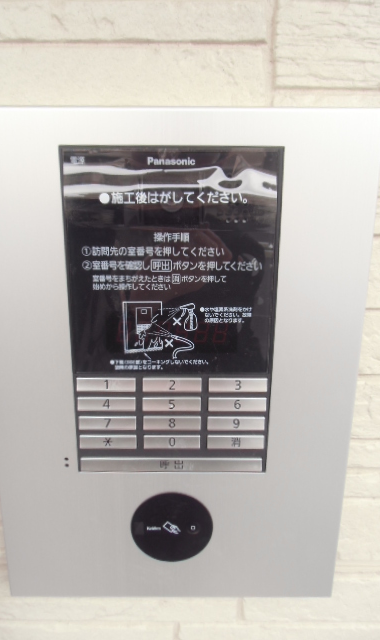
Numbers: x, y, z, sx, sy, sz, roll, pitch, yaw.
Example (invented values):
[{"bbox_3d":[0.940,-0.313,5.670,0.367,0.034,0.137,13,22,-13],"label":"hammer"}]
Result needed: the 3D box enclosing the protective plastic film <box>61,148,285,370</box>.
[{"bbox_3d":[-0.011,-0.034,0.286,0.135,0.144,0.012,0,15,0],"label":"protective plastic film"}]

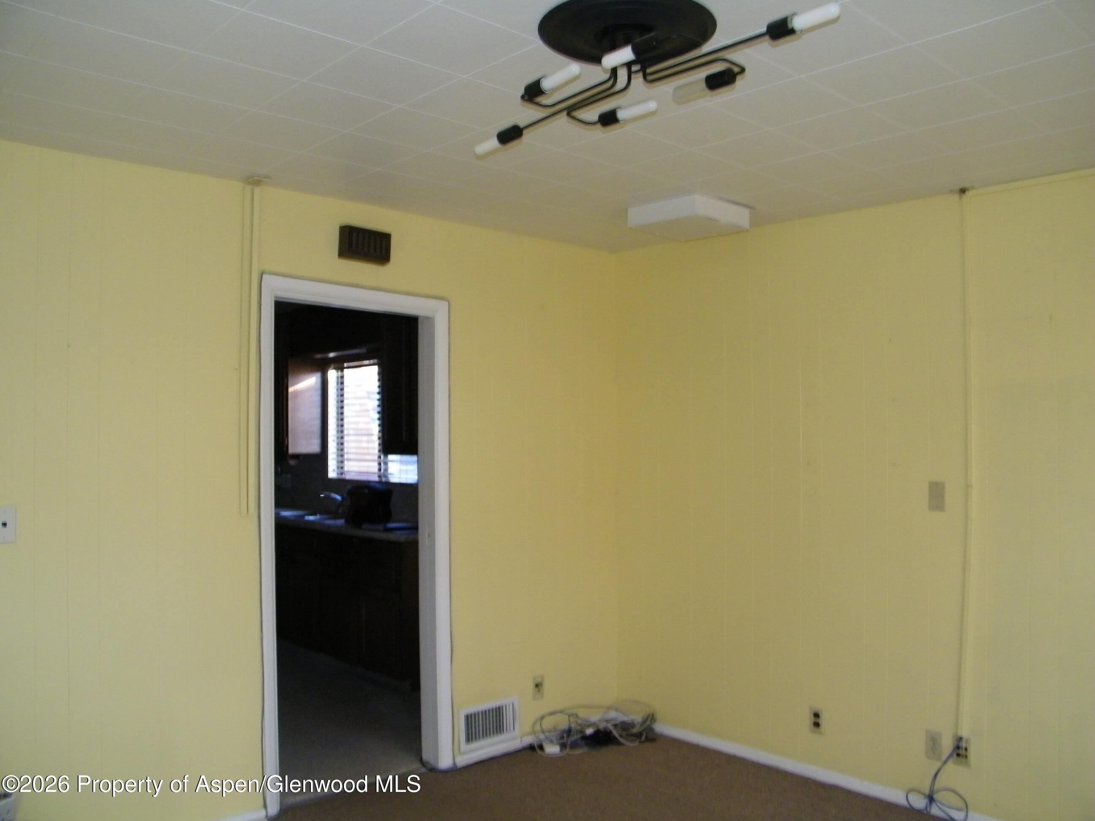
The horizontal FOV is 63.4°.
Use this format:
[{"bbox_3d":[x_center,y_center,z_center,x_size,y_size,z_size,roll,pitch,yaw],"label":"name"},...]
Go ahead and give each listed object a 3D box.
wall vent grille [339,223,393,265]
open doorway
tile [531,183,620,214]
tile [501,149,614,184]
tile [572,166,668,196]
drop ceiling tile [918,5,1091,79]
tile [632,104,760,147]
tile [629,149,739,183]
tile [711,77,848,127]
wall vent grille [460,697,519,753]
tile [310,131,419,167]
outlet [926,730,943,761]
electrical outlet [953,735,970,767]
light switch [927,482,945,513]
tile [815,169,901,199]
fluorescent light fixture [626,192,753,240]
[{"bbox_3d":[-0.762,-0.692,3.705,0.218,0.133,0.056,1,-1,-43],"label":"wall vent grille"},{"bbox_3d":[-0.804,0.540,3.724,0.895,2.100,0.150,0,0,-42],"label":"open doorway"},{"bbox_3d":[0.067,-0.870,3.586,0.305,0.020,0.305,1,0,-42],"label":"tile"},{"bbox_3d":[0.048,-0.866,3.138,0.303,0.015,0.303,1,-1,-42],"label":"tile"},{"bbox_3d":[0.270,-0.867,3.336,0.305,0.016,0.305,0,0,-42],"label":"tile"},{"bbox_3d":[1.058,-0.856,2.037,0.305,0.020,0.305,1,0,-42],"label":"drop ceiling tile"},{"bbox_3d":[0.455,-0.865,2.680,0.305,0.016,0.305,0,0,-42],"label":"tile"},{"bbox_3d":[0.479,-0.860,3.115,0.303,0.015,0.303,1,-1,-42],"label":"tile"},{"bbox_3d":[0.652,-0.850,2.413,0.305,0.022,0.305,0,0,-42],"label":"tile"},{"bbox_3d":[-0.269,1.486,4.181,0.350,0.197,0.016,1,-1,-43],"label":"wall vent grille"},{"bbox_3d":[-0.608,-0.875,2.972,0.305,0.020,0.305,1,0,-42],"label":"tile"},{"bbox_3d":[1.487,1.290,3.413,0.010,0.115,0.071,1,-1,-40],"label":"outlet"},{"bbox_3d":[1.613,1.329,3.373,0.010,0.116,0.071,0,0,-42],"label":"electrical outlet"},{"bbox_3d":[1.498,0.333,3.413,0.010,0.116,0.071,1,-1,-40],"label":"light switch"},{"bbox_3d":[1.131,-0.861,3.296,0.305,0.016,0.305,0,0,-42],"label":"tile"},{"bbox_3d":[0.602,-0.813,3.765,0.370,0.085,0.360,1,0,-42],"label":"fluorescent light fixture"}]

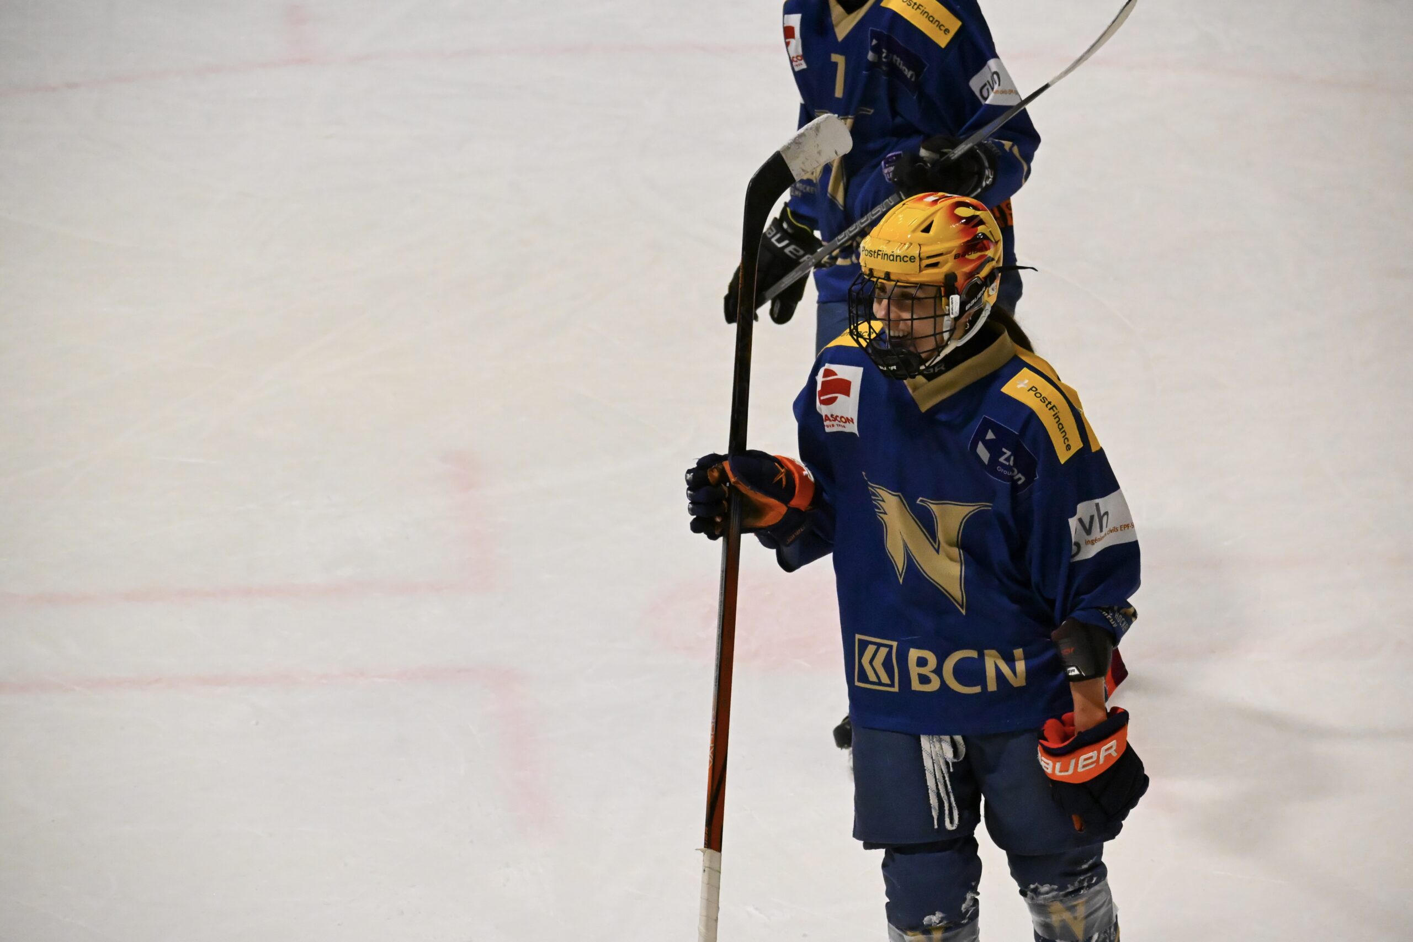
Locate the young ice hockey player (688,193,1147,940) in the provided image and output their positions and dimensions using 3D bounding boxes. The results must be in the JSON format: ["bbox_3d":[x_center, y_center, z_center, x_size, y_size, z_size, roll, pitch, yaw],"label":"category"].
[{"bbox_3d":[0.368,0.386,9.599,0.660,1.730,0.620,11,23,27],"label":"young ice hockey player"}]

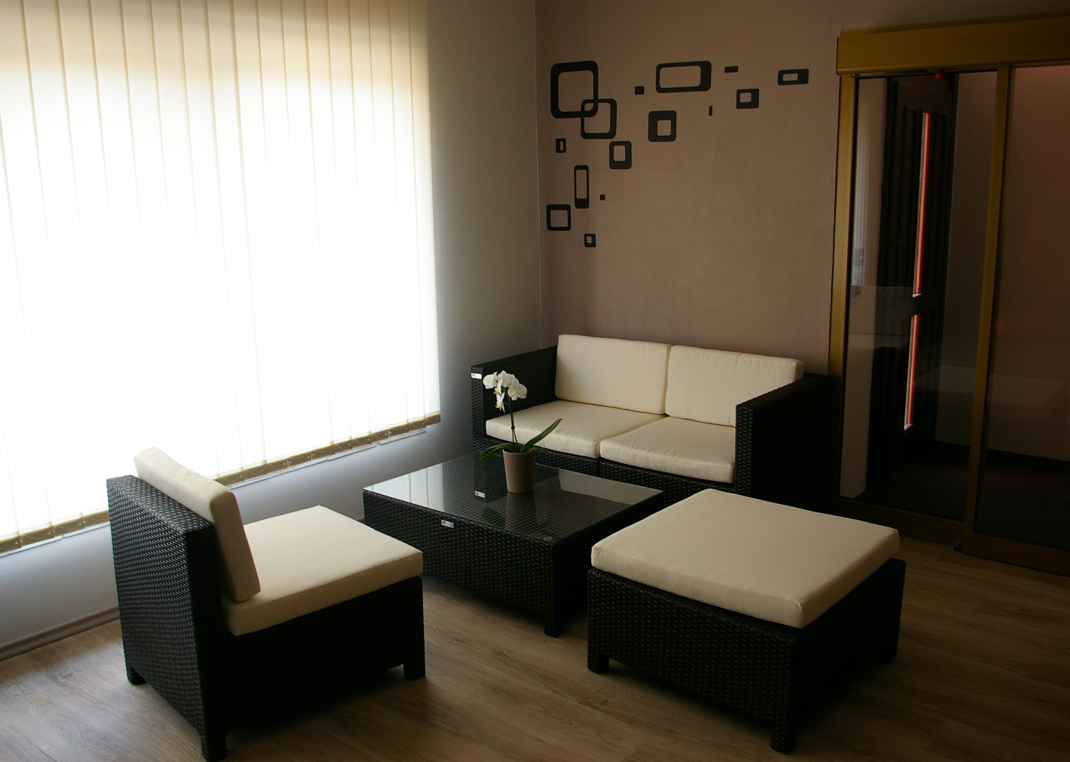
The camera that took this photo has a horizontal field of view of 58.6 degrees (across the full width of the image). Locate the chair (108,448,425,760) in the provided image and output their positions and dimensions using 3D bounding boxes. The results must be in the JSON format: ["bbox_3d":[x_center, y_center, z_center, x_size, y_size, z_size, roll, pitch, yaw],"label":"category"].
[{"bbox_3d":[-0.854,0.605,3.074,0.742,0.775,0.638,-11,15,-40],"label":"chair"}]

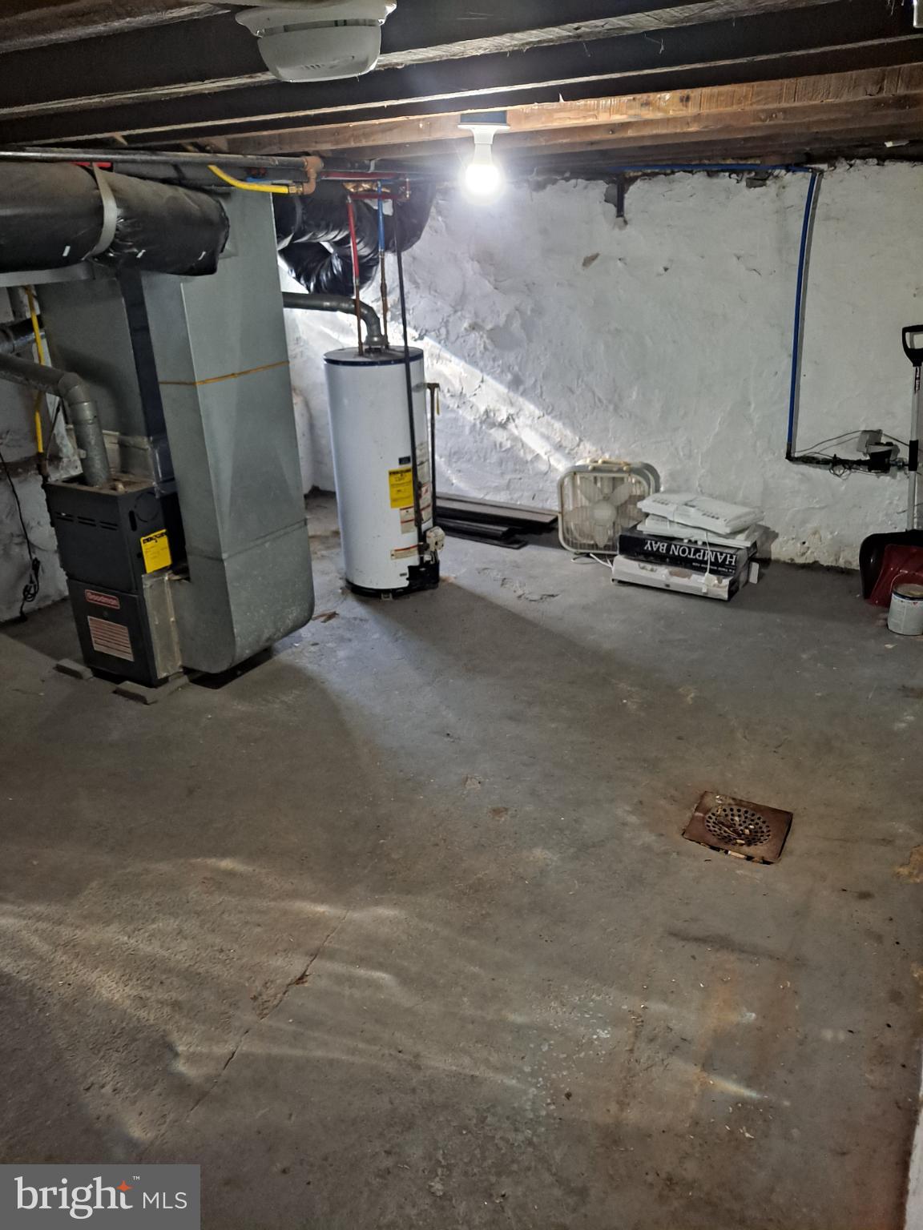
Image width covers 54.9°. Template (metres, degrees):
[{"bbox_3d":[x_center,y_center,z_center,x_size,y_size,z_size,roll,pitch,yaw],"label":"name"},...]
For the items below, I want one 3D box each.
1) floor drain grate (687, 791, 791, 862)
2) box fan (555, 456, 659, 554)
[{"bbox_3d":[0.861,0.653,2.763,0.271,0.020,0.271,11,26,30],"label":"floor drain grate"},{"bbox_3d":[0.829,-0.623,5.088,0.540,0.530,0.130,8,25,24],"label":"box fan"}]

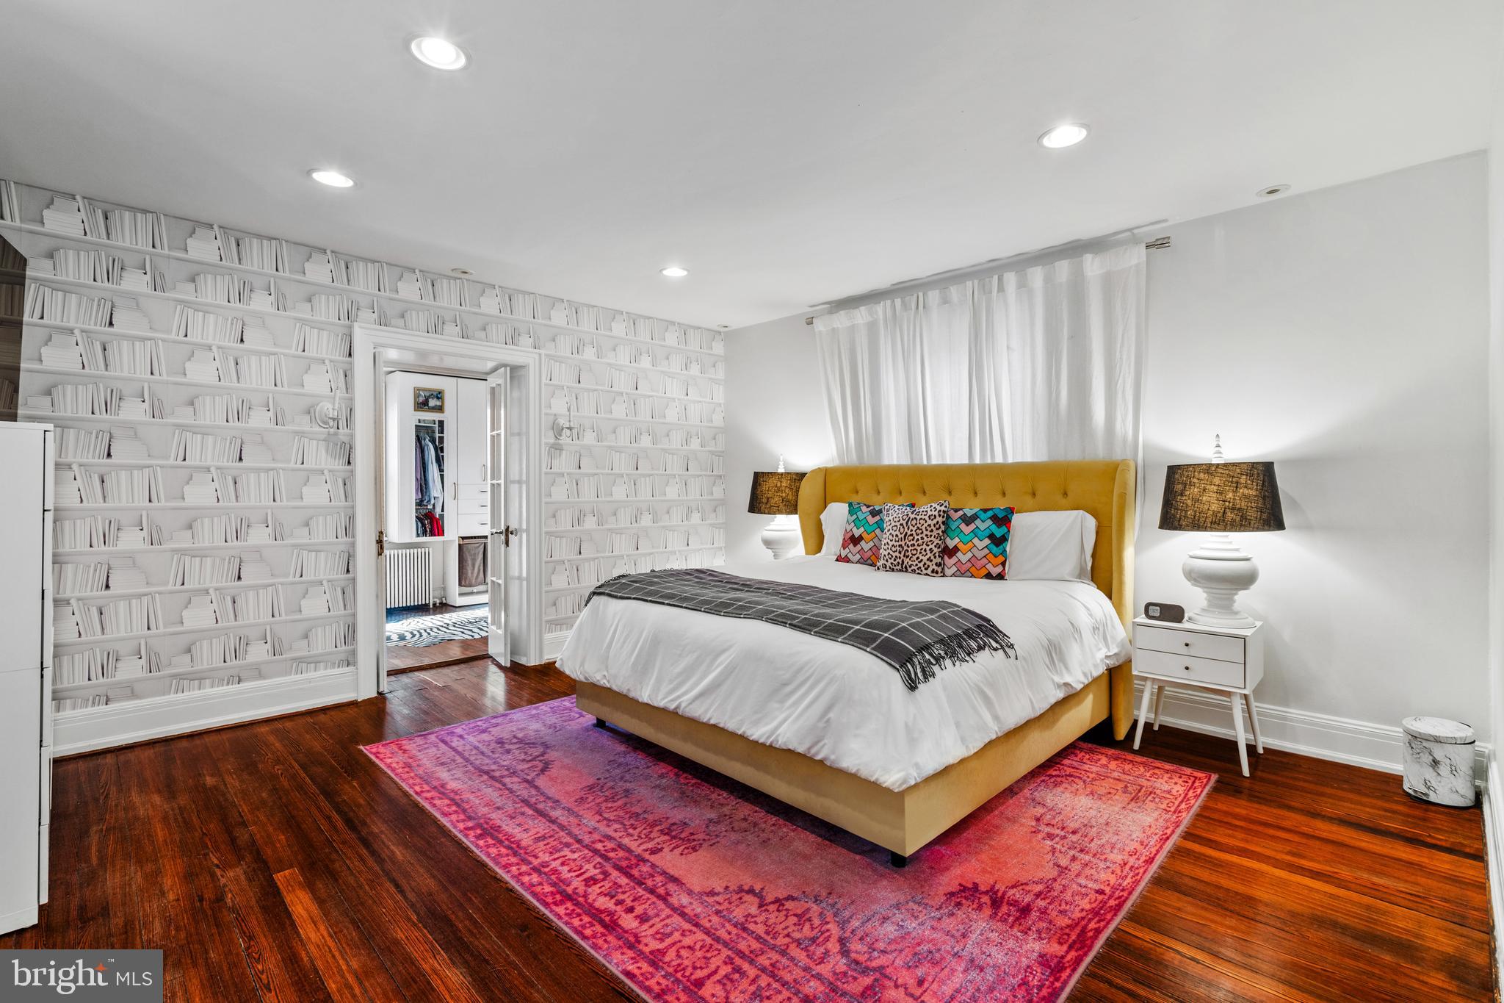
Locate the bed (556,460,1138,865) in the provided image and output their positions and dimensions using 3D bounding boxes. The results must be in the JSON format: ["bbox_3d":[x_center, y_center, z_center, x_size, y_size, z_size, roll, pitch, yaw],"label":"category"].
[{"bbox_3d":[0.536,0.479,3.579,2.185,1.425,2.155,-1,1,-44],"label":"bed"}]

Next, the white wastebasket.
[{"bbox_3d":[2.788,1.054,2.714,0.275,0.287,0.208,-1,1,-43],"label":"white wastebasket"}]

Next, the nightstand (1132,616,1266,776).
[{"bbox_3d":[2.126,0.885,3.184,0.453,0.615,0.391,1,1,44],"label":"nightstand"}]

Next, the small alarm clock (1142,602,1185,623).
[{"bbox_3d":[1.985,0.535,3.216,0.167,0.085,0.050,1,1,39],"label":"small alarm clock"}]

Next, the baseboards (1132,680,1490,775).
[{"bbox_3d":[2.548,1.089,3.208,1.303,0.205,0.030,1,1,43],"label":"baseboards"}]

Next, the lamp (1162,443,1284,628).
[{"bbox_3d":[2.212,0.131,3.159,0.492,0.893,0.492,1,1,44],"label":"lamp"}]

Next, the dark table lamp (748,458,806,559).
[{"bbox_3d":[0.224,0.102,5.032,0.490,0.893,0.490,0,1,0],"label":"dark table lamp"}]

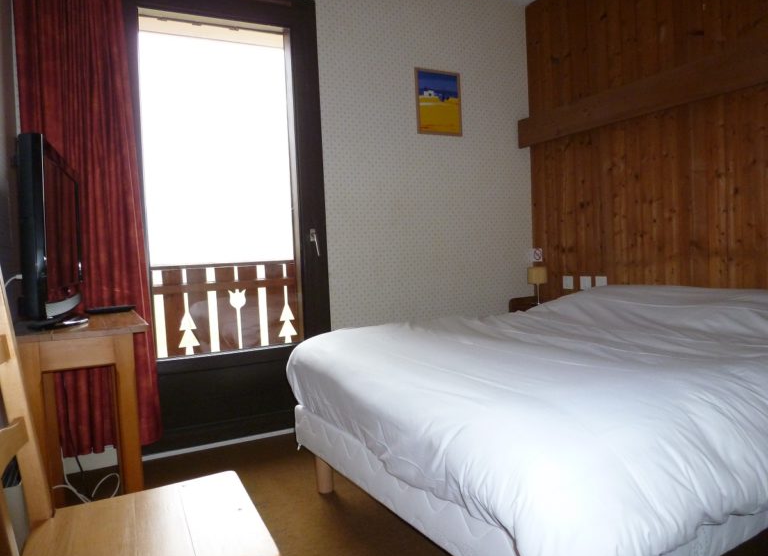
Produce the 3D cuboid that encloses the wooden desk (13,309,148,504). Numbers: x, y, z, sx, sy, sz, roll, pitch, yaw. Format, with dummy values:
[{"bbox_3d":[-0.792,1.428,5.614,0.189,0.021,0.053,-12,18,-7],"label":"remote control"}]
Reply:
[{"bbox_3d":[-0.889,0.501,1.588,0.330,0.745,0.600,-3,2,-29],"label":"wooden desk"}]

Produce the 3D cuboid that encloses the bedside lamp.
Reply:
[{"bbox_3d":[0.997,0.055,3.460,0.125,0.260,0.125,-3,2,-31],"label":"bedside lamp"}]

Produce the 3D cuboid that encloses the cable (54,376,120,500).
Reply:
[{"bbox_3d":[-1.202,0.638,2.149,0.280,0.460,0.280,-3,2,-31],"label":"cable"}]

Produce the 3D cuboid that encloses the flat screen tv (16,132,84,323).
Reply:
[{"bbox_3d":[-0.951,-0.108,1.523,0.140,0.482,0.550,-3,2,-23],"label":"flat screen tv"}]

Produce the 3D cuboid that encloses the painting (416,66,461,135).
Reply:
[{"bbox_3d":[0.351,-1.090,3.317,0.350,0.395,0.020,-3,2,-31],"label":"painting"}]

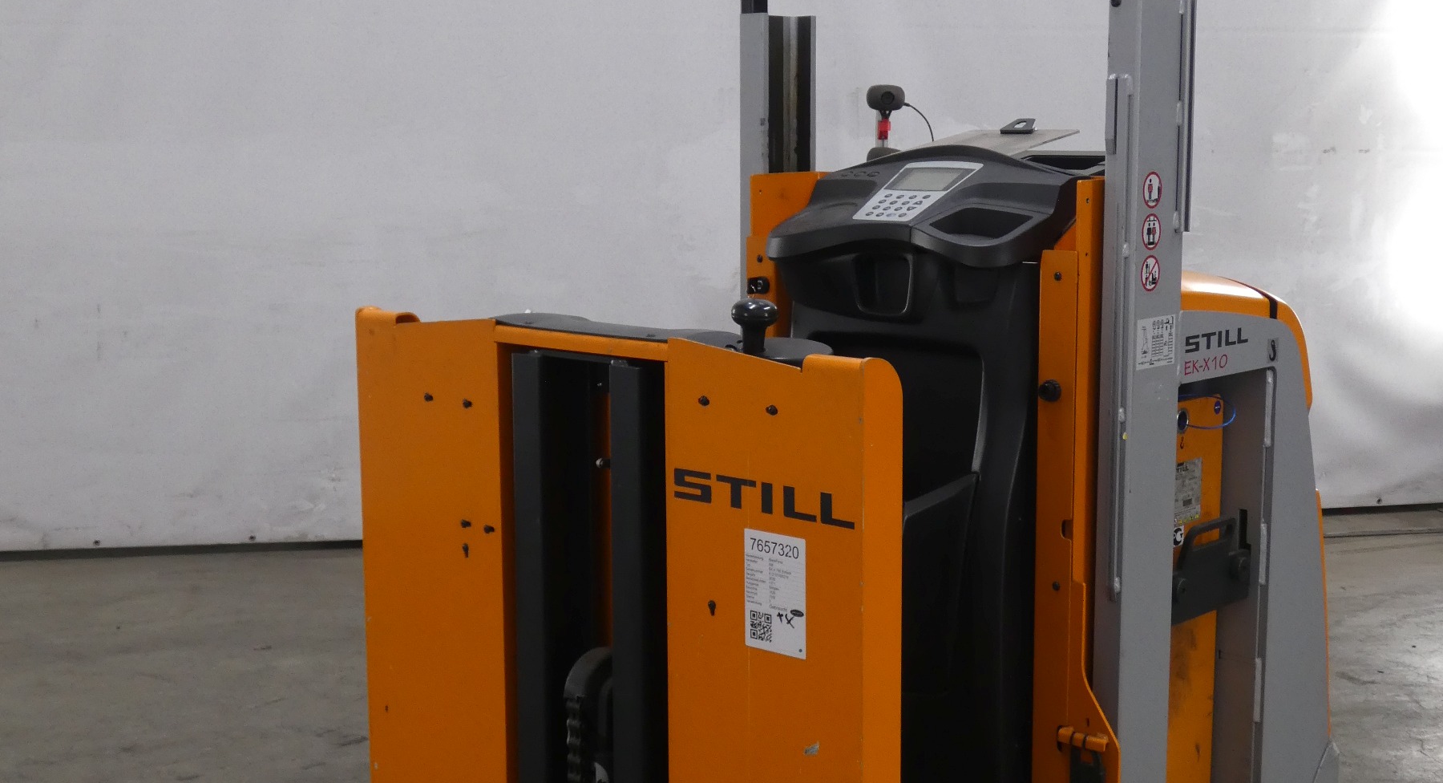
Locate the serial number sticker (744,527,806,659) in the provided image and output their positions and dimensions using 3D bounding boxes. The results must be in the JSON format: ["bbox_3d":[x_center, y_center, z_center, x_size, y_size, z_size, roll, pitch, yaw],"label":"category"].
[{"bbox_3d":[0.067,0.250,2.268,0.100,0.150,0.002,7,11,42],"label":"serial number sticker"}]

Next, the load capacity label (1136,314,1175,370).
[{"bbox_3d":[0.615,-0.069,2.591,0.002,0.071,0.100,7,11,44],"label":"load capacity label"}]

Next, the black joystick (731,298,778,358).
[{"bbox_3d":[0.041,-0.081,2.299,0.058,0.071,0.058,0,8,0],"label":"black joystick"}]

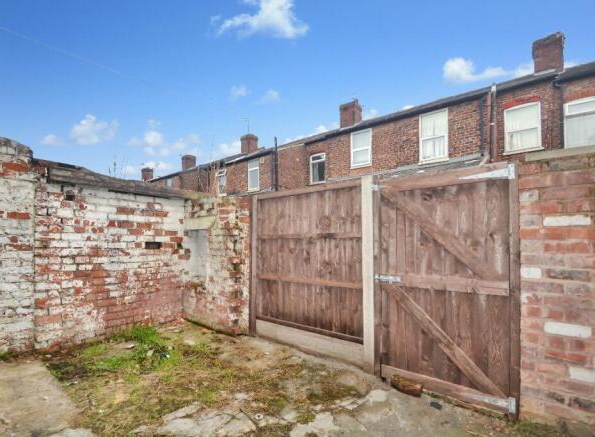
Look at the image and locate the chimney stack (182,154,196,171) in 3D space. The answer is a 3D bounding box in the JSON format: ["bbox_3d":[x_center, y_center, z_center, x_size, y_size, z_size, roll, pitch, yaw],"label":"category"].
[{"bbox_3d":[-9.785,-5.010,24.733,0.800,1.350,0.900,-2,-4,36],"label":"chimney stack"}]

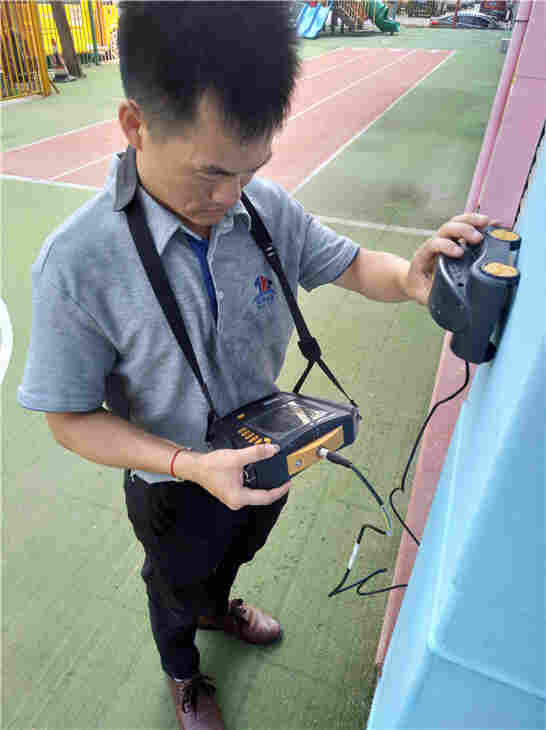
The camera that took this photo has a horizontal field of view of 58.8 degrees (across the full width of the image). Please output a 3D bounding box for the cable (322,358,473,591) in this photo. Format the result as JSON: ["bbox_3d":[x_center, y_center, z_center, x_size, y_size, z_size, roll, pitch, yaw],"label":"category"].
[{"bbox_3d":[0.199,0.252,0.892,0.280,0.560,0.180,-24,43,-27],"label":"cable"}]

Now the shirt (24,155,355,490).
[{"bbox_3d":[-0.131,-0.059,0.830,0.560,0.560,0.290,-20,41,-24],"label":"shirt"}]

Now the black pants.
[{"bbox_3d":[-0.147,0.499,1.228,0.380,0.910,0.310,-22,42,-26],"label":"black pants"}]

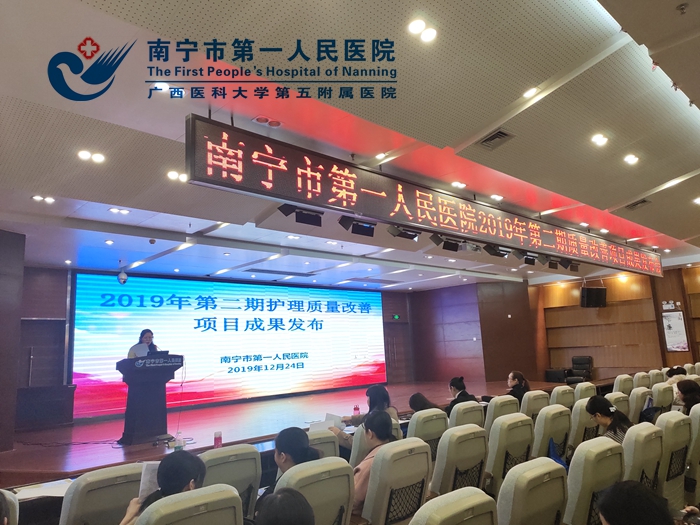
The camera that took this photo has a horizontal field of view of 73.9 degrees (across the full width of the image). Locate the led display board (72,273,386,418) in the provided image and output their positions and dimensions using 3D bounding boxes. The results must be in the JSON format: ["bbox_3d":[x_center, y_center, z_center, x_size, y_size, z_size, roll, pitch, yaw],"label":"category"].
[{"bbox_3d":[-1.953,1.774,10.682,7.760,2.600,0.100,6,-13,-41],"label":"led display board"}]

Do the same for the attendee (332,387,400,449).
[{"bbox_3d":[0.153,1.741,4.135,0.720,1.220,0.520,-11,-13,39],"label":"attendee"}]

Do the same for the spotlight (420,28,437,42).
[{"bbox_3d":[0.450,-1.304,2.659,0.105,0.050,0.105,-10,-19,-3],"label":"spotlight"}]

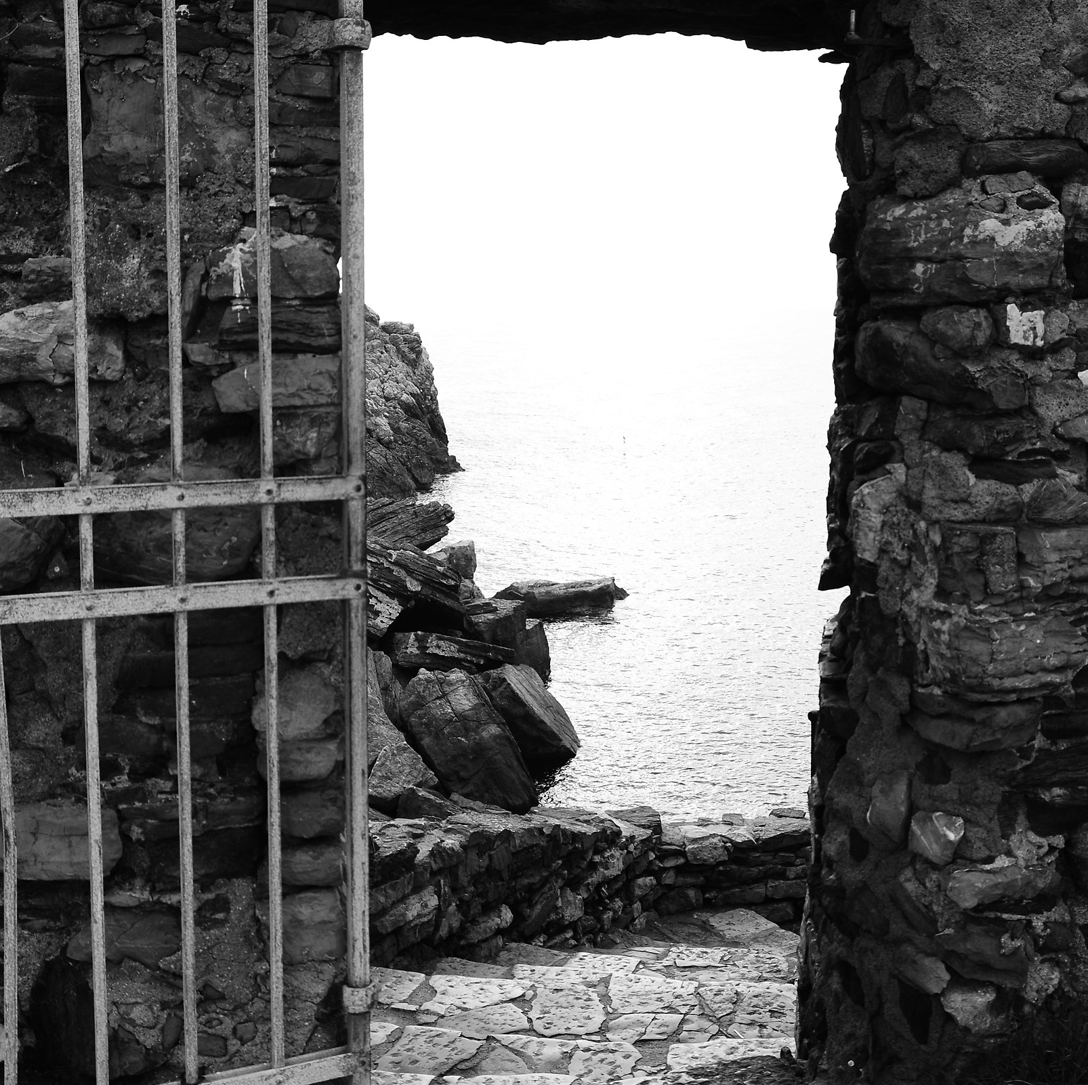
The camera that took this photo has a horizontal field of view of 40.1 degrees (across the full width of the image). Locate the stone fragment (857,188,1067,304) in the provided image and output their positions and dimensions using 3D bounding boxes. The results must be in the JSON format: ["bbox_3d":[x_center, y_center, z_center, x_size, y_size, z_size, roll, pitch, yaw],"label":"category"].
[{"bbox_3d":[0.705,-0.500,2.546,0.320,0.190,0.190,-1,9,-7],"label":"stone fragment"}]

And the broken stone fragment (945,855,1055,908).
[{"bbox_3d":[0.820,0.609,2.691,0.180,0.085,0.100,-1,9,-7],"label":"broken stone fragment"}]

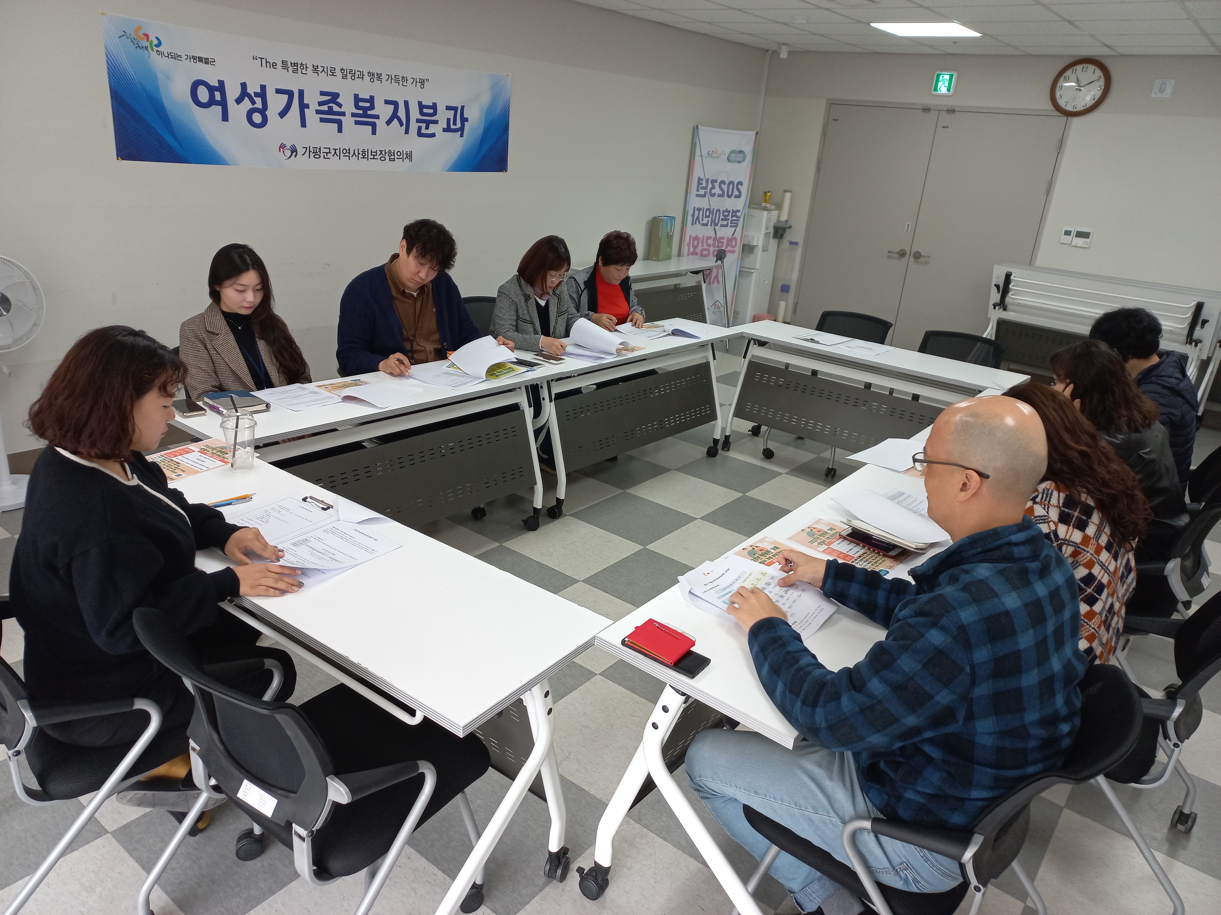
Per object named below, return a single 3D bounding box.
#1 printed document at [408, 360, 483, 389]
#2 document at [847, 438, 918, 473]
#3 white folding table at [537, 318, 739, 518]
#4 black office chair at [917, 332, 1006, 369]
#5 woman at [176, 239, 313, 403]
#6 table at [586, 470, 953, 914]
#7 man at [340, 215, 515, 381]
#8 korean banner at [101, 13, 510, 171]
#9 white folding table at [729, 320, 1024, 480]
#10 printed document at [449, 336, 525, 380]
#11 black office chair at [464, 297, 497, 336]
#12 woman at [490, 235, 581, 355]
[{"bbox_3d":[-0.648,-0.316,3.469,0.295,0.012,0.210,16,23,26],"label":"printed document"},{"bbox_3d":[0.980,-0.013,3.032,0.210,0.028,0.300,18,24,31],"label":"document"},{"bbox_3d":[0.059,-0.262,4.594,0.465,0.720,1.500,20,25,35],"label":"white folding table"},{"bbox_3d":[1.779,-0.227,4.784,0.580,0.820,0.580,20,25,33],"label":"black office chair"},{"bbox_3d":[-1.332,-0.193,3.371,0.500,1.190,0.740,-15,28,-43],"label":"woman"},{"bbox_3d":[0.574,0.598,2.431,0.465,0.720,1.500,19,25,33],"label":"table"},{"bbox_3d":[-0.819,-0.334,3.725,0.660,1.290,0.760,-14,27,-41],"label":"man"},{"bbox_3d":[-1.401,-1.874,4.753,0.020,0.592,2.480,20,25,33],"label":"korean banner"},{"bbox_3d":[1.375,-0.236,4.860,1.500,0.720,0.465,19,24,32],"label":"white folding table"},{"bbox_3d":[-0.507,-0.412,3.642,0.250,0.095,0.300,14,22,23],"label":"printed document"},{"bbox_3d":[-0.548,-0.400,4.646,0.570,0.820,0.550,19,25,33],"label":"black office chair"},{"bbox_3d":[-0.349,-0.540,4.575,0.500,1.170,0.760,-15,28,-43],"label":"woman"}]

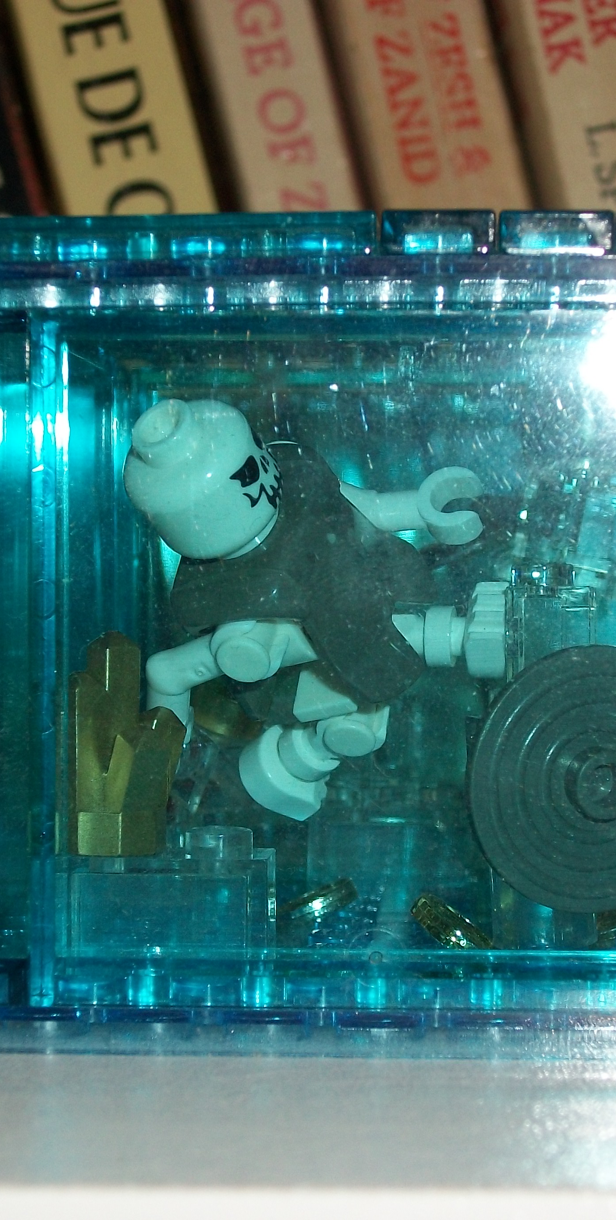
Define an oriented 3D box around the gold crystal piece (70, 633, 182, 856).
[{"bbox_3d":[-0.014,0.010,0.213,0.009,0.016,0.009,0,1,3],"label":"gold crystal piece"}]

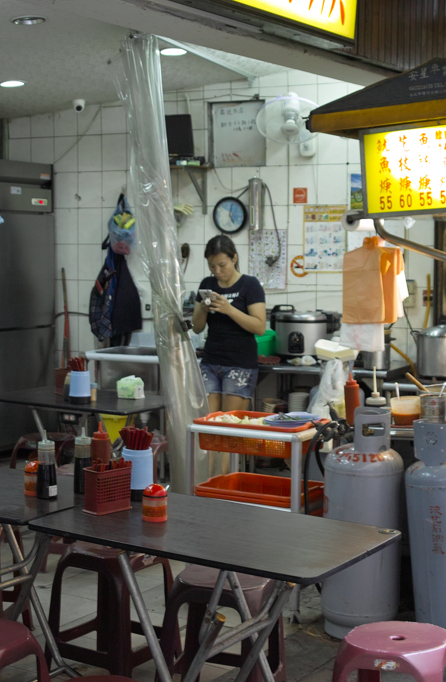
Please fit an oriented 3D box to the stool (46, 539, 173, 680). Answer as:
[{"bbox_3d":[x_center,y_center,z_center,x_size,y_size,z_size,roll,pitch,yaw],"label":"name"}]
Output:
[{"bbox_3d":[-0.393,0.963,4.231,0.360,0.455,0.360,4,6,38],"label":"stool"}]

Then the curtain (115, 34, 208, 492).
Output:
[{"bbox_3d":[-0.305,-0.334,5.793,0.470,2.360,0.300,0,5,-5],"label":"curtain"}]

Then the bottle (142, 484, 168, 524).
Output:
[{"bbox_3d":[-0.194,0.461,3.329,0.071,0.102,0.071,0,5,-3],"label":"bottle"}]

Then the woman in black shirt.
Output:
[{"bbox_3d":[0.032,0.216,6.587,0.450,1.600,0.360,2,5,27],"label":"woman in black shirt"}]

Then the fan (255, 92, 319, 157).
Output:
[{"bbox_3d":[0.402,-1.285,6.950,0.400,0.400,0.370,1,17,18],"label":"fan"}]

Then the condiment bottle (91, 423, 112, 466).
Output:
[{"bbox_3d":[-0.389,0.368,3.740,0.063,0.216,0.063,0,5,-6],"label":"condiment bottle"}]

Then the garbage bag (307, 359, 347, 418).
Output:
[{"bbox_3d":[0.493,0.224,5.500,0.200,0.300,0.170,1,5,15],"label":"garbage bag"}]

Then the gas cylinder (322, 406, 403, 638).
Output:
[{"bbox_3d":[0.552,0.713,4.633,0.315,0.877,0.315,1,5,7],"label":"gas cylinder"}]

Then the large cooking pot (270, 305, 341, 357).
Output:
[{"bbox_3d":[0.492,-0.070,7.033,0.410,0.288,0.350,2,5,17],"label":"large cooking pot"}]

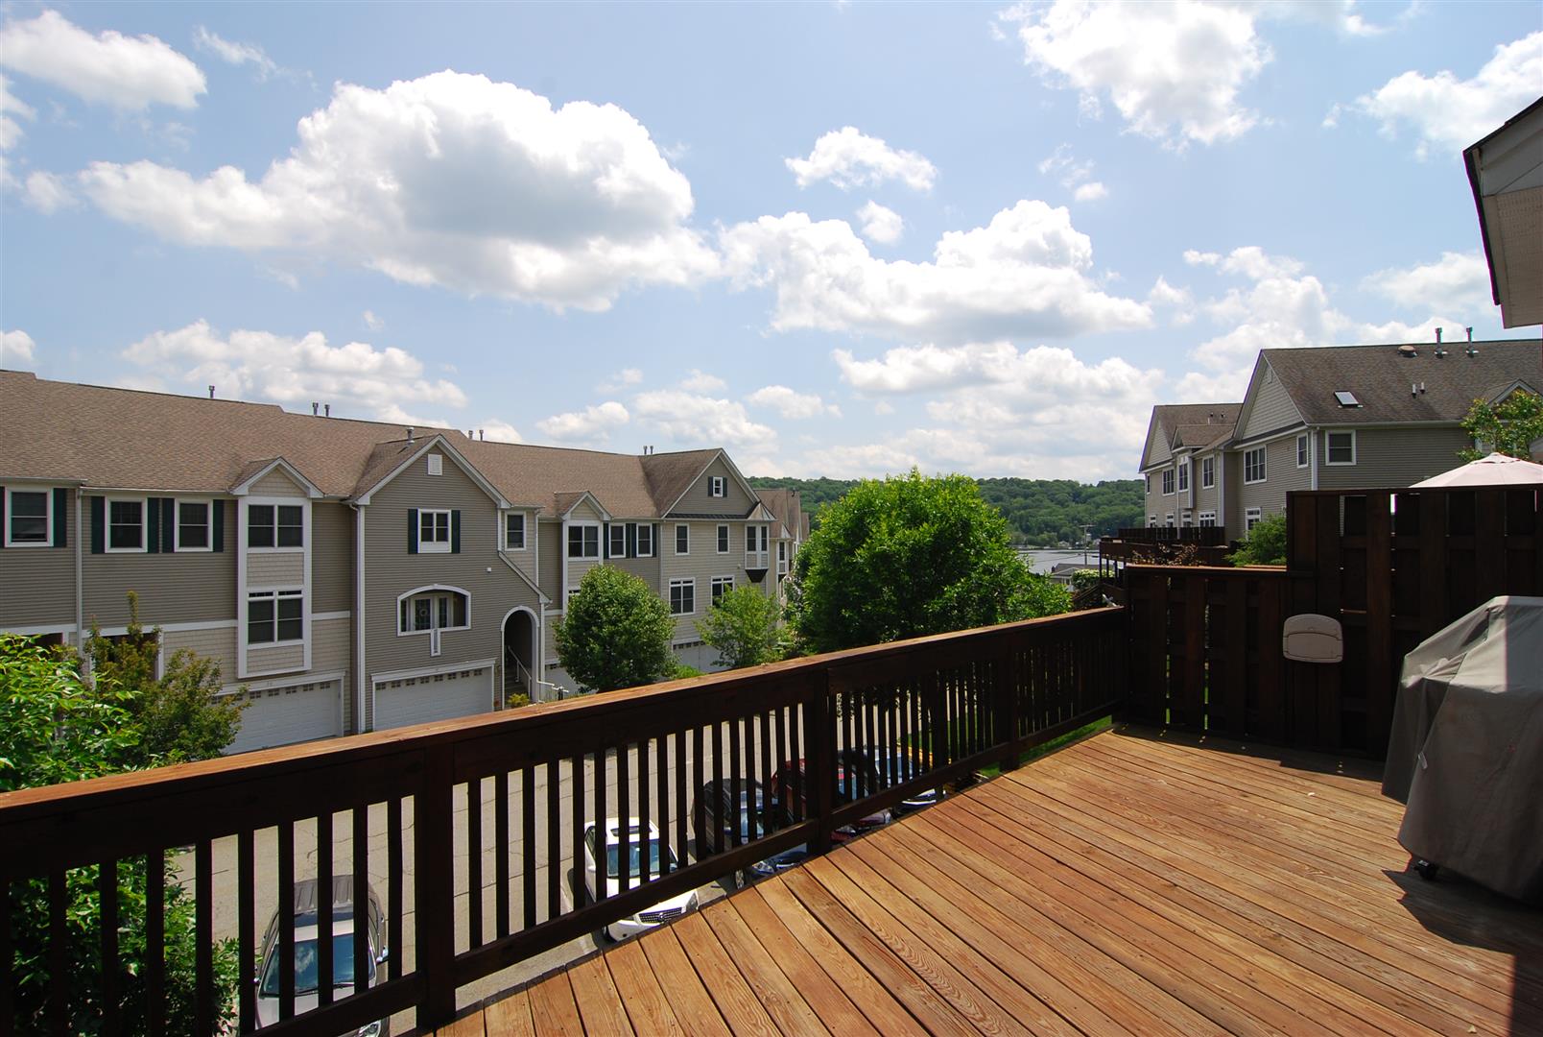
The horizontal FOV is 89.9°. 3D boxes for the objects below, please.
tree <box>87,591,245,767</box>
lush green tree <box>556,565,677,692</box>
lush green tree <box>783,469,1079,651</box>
[{"bbox_3d":[-16.000,5.100,20.500,3.600,6.200,3.500,0,-1,0],"label":"tree"},{"bbox_3d":[-6.100,5.100,30.400,4.700,6.500,4.600,0,-1,0],"label":"lush green tree"},{"bbox_3d":[3.780,3.470,19.200,6.900,9.300,6.700,0,-1,0],"label":"lush green tree"}]

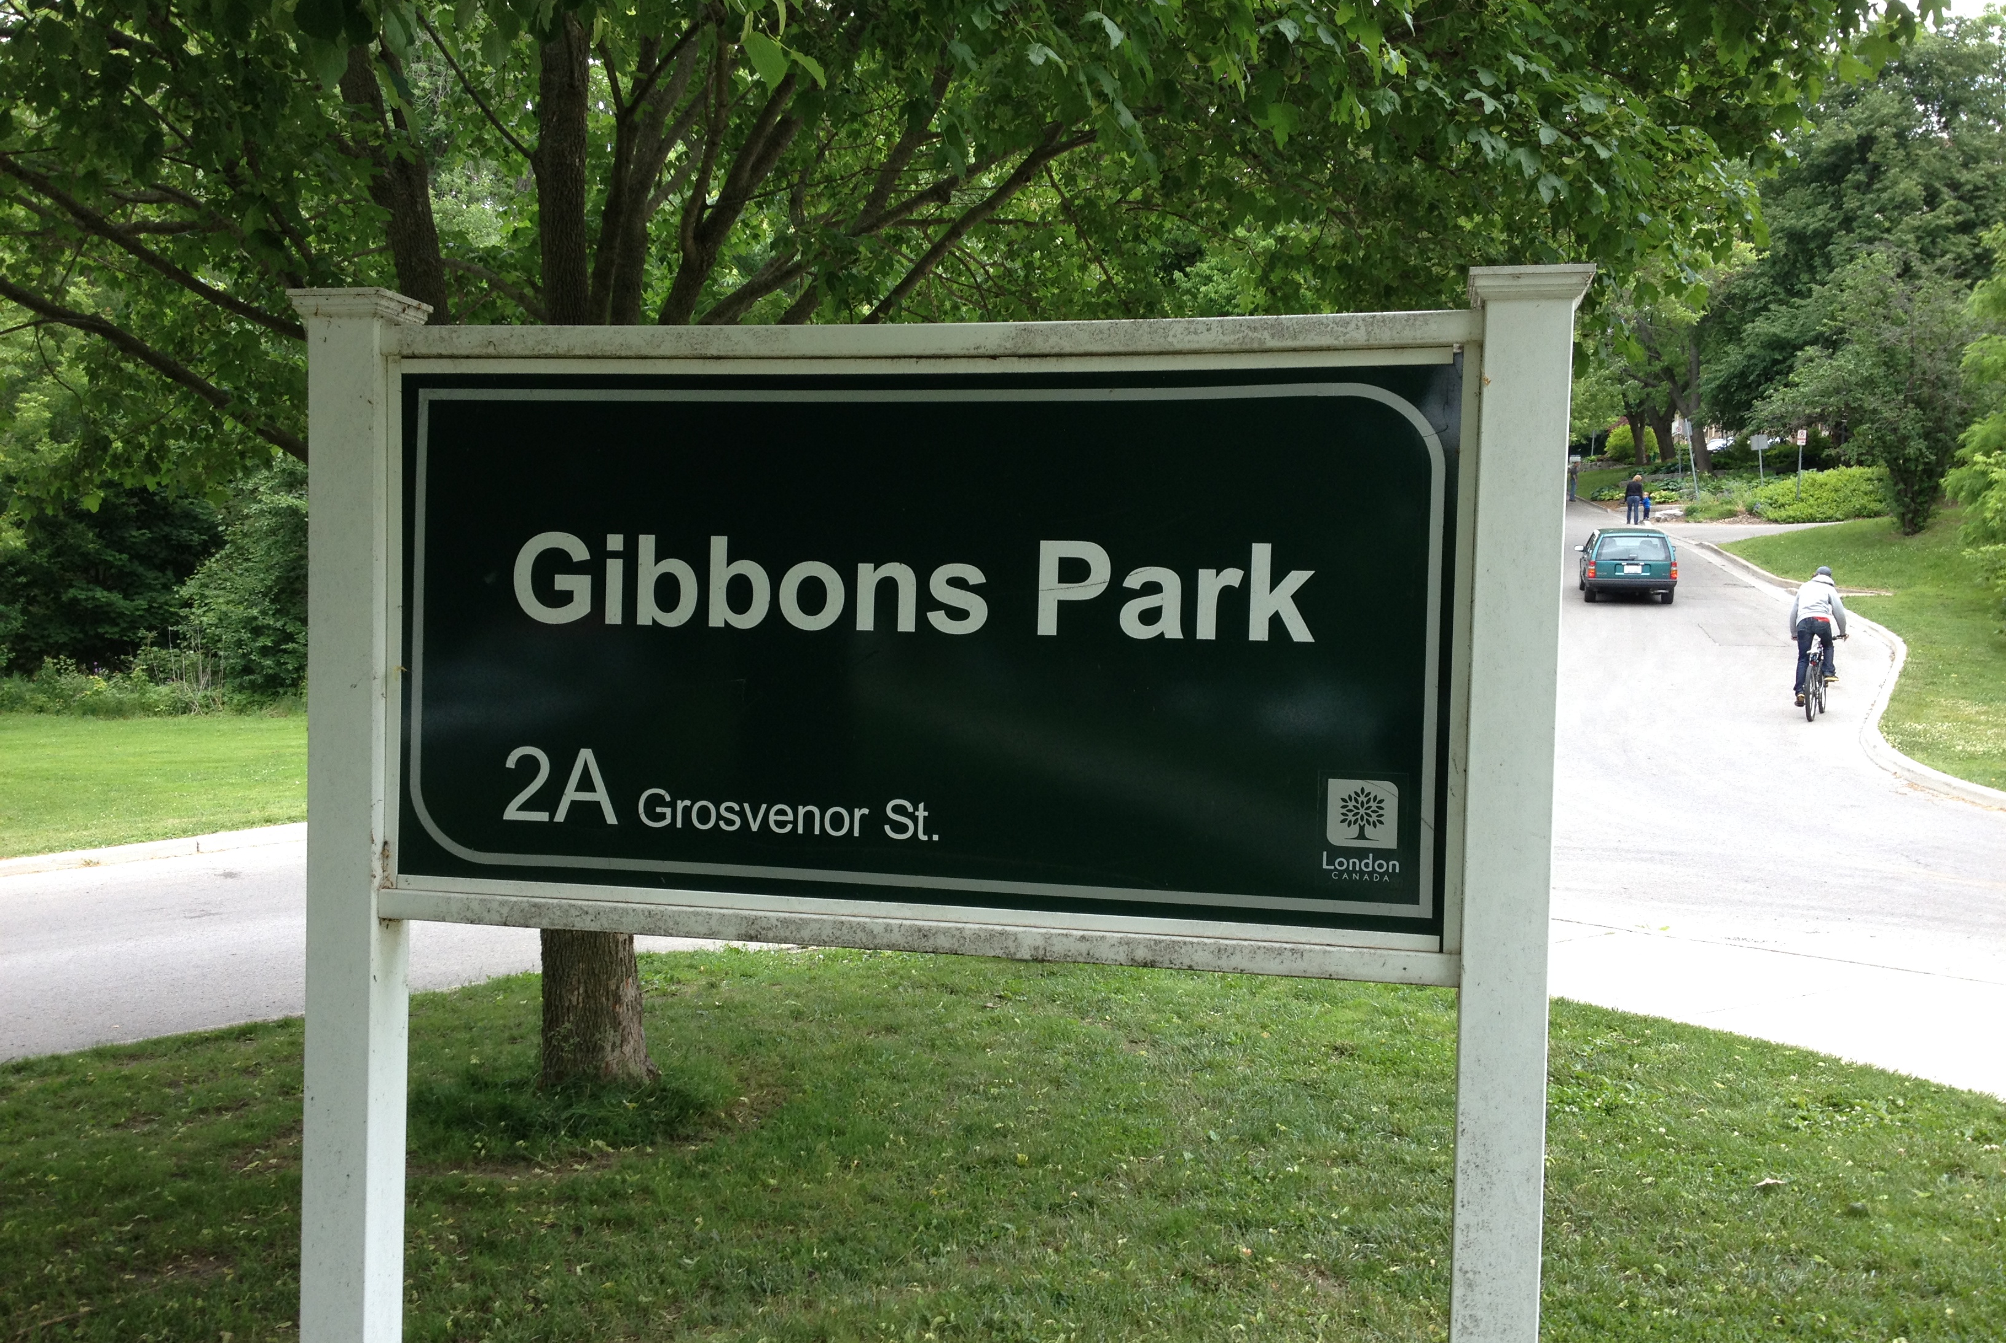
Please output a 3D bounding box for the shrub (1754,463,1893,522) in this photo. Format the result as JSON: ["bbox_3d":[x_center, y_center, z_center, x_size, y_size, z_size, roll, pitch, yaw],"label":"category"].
[{"bbox_3d":[26.796,-5.781,66.500,4.300,1.750,2.700,2,2,17],"label":"shrub"}]

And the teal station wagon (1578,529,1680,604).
[{"bbox_3d":[12.709,-2.205,41.325,1.760,1.450,4.830,2,7,13],"label":"teal station wagon"}]

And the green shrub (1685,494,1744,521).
[{"bbox_3d":[22.907,-5.288,65.300,1.800,0.850,1.300,2,2,17],"label":"green shrub"}]

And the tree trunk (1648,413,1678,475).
[{"bbox_3d":[28.626,-9.893,88.000,1.150,2.750,0.900,2,2,18],"label":"tree trunk"}]

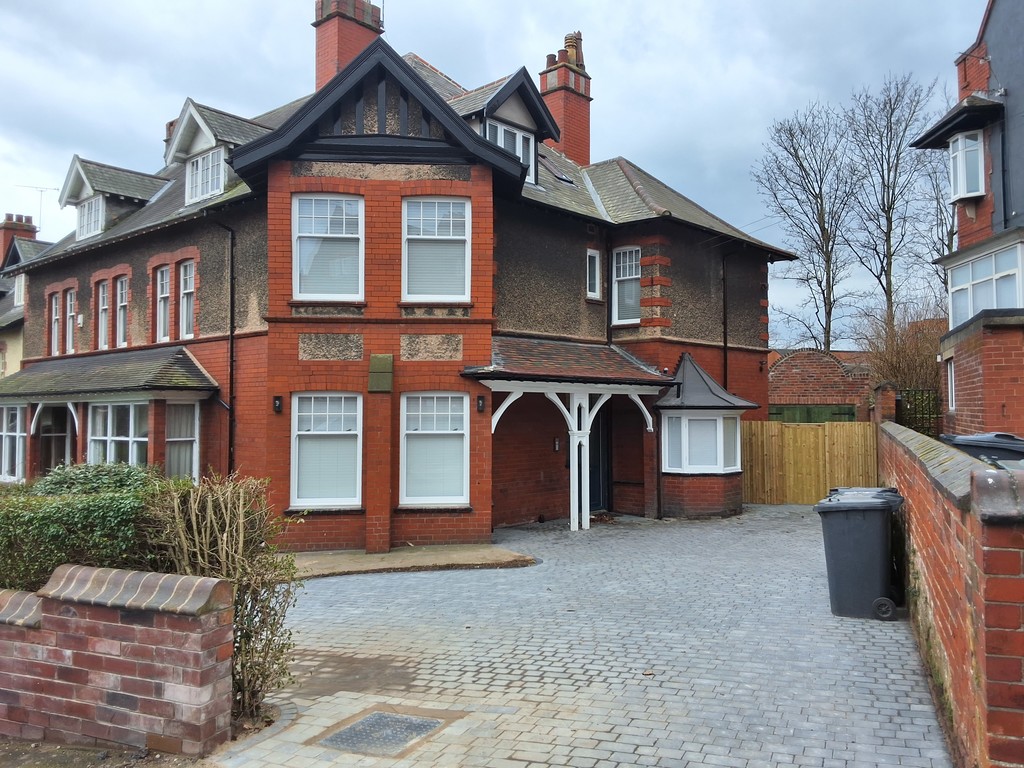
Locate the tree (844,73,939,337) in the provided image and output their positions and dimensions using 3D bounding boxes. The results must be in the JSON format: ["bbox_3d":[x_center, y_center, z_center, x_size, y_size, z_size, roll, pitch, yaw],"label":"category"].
[{"bbox_3d":[20.272,-6.569,44.245,4.993,20.410,4.993,-1,-2,25],"label":"tree"}]

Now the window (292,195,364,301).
[{"bbox_3d":[-2.895,-2.152,13.119,1.115,1.703,0.160,0,-2,-3],"label":"window"}]

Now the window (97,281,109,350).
[{"bbox_3d":[-9.775,-1.661,20.116,0.860,1.680,0.160,-2,-3,42],"label":"window"}]

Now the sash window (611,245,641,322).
[{"bbox_3d":[2.406,-2.013,17.080,0.750,1.550,0.120,-2,-3,42],"label":"sash window"}]

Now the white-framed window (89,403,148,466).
[{"bbox_3d":[-7.548,1.223,15.820,2.700,1.670,0.200,-2,-3,42],"label":"white-framed window"}]

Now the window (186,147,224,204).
[{"bbox_3d":[-6.127,-4.150,16.510,1.500,0.940,0.120,-2,-3,42],"label":"window"}]

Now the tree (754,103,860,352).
[{"bbox_3d":[15.775,-5.752,44.218,5.631,18.776,5.631,-1,-2,20],"label":"tree"}]

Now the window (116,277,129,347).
[{"bbox_3d":[-8.975,-1.681,19.386,0.860,1.680,0.160,-2,-3,42],"label":"window"}]

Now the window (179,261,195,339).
[{"bbox_3d":[-6.517,-1.689,16.821,0.740,1.600,0.120,-2,-3,42],"label":"window"}]

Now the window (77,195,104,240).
[{"bbox_3d":[-10.669,-4.191,21.049,1.649,0.909,0.160,-2,-3,42],"label":"window"}]

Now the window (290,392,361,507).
[{"bbox_3d":[-2.860,1.022,12.759,1.050,1.750,0.120,0,-2,-4],"label":"window"}]

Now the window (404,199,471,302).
[{"bbox_3d":[-1.195,-2.142,13.202,1.082,1.697,0.160,0,-2,-3],"label":"window"}]

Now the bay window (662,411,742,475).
[{"bbox_3d":[4.015,1.186,16.873,1.032,1.211,1.870,-2,-3,42],"label":"bay window"}]

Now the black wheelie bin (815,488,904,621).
[{"bbox_3d":[3.265,1.580,7.801,0.740,1.070,0.580,-1,-2,23],"label":"black wheelie bin"}]

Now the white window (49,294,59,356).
[{"bbox_3d":[-11.767,-1.536,21.545,0.750,1.640,0.120,-2,-3,42],"label":"white window"}]

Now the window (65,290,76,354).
[{"bbox_3d":[-11.286,-1.608,21.495,0.860,1.680,0.160,-2,-3,42],"label":"window"}]

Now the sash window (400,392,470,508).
[{"bbox_3d":[-1.201,1.010,12.875,1.050,1.740,0.120,0,-2,-4],"label":"sash window"}]

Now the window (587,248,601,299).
[{"bbox_3d":[1.639,-2.270,17.100,0.120,1.026,0.438,-2,-3,42],"label":"window"}]

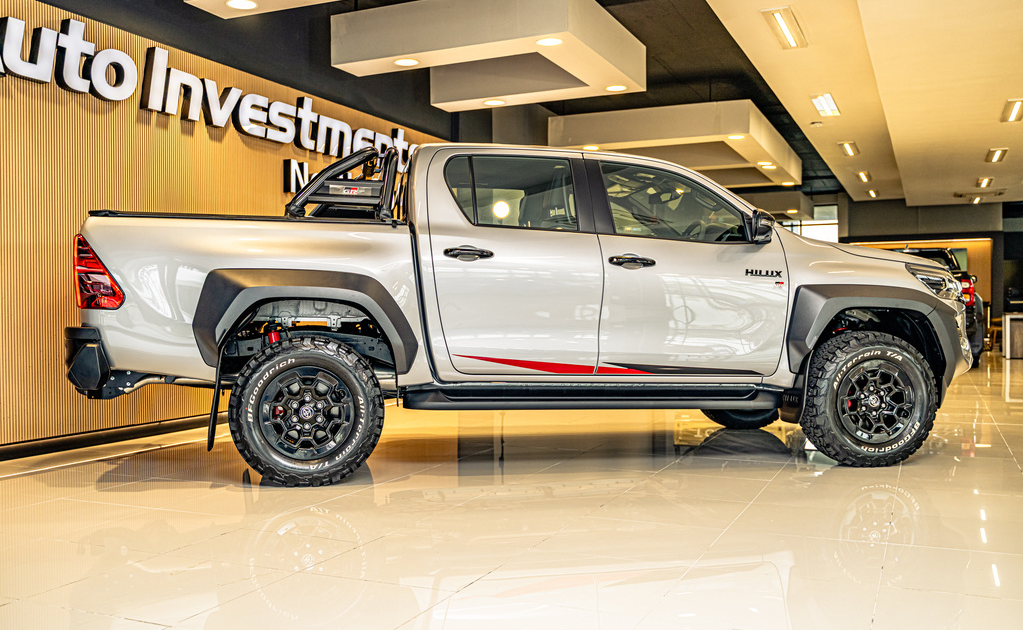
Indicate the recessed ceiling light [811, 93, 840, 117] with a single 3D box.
[{"bbox_3d":[3.687,-2.473,10.985,0.220,0.070,1.230,0,0,24],"label":"recessed ceiling light"}]

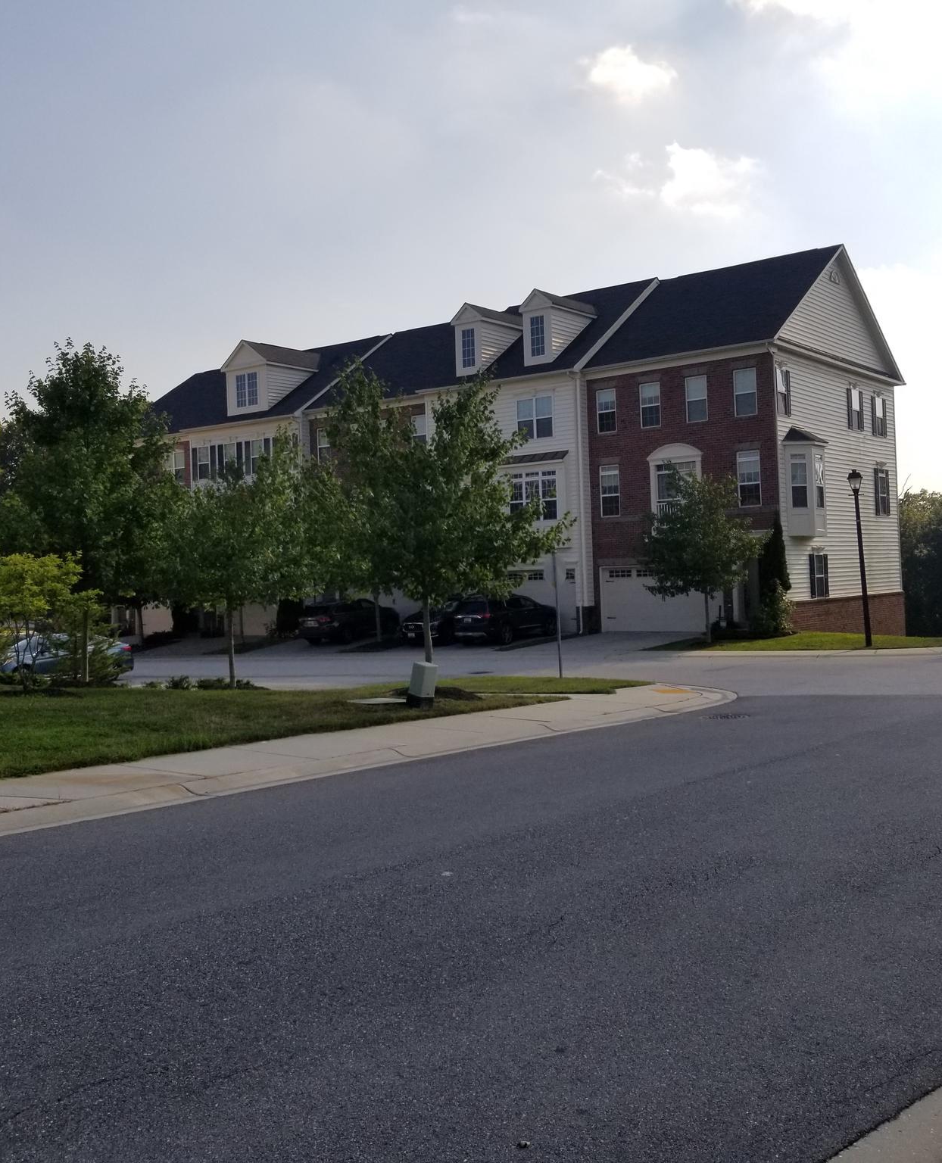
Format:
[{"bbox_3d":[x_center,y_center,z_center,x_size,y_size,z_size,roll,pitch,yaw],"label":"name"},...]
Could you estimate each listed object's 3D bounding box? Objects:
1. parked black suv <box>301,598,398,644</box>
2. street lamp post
[{"bbox_3d":[-4.369,1.480,45.444,1.880,1.700,4.750,-2,2,31],"label":"parked black suv"},{"bbox_3d":[10.506,-0.610,31.290,0.430,4.758,0.430,-5,0,38],"label":"street lamp post"}]

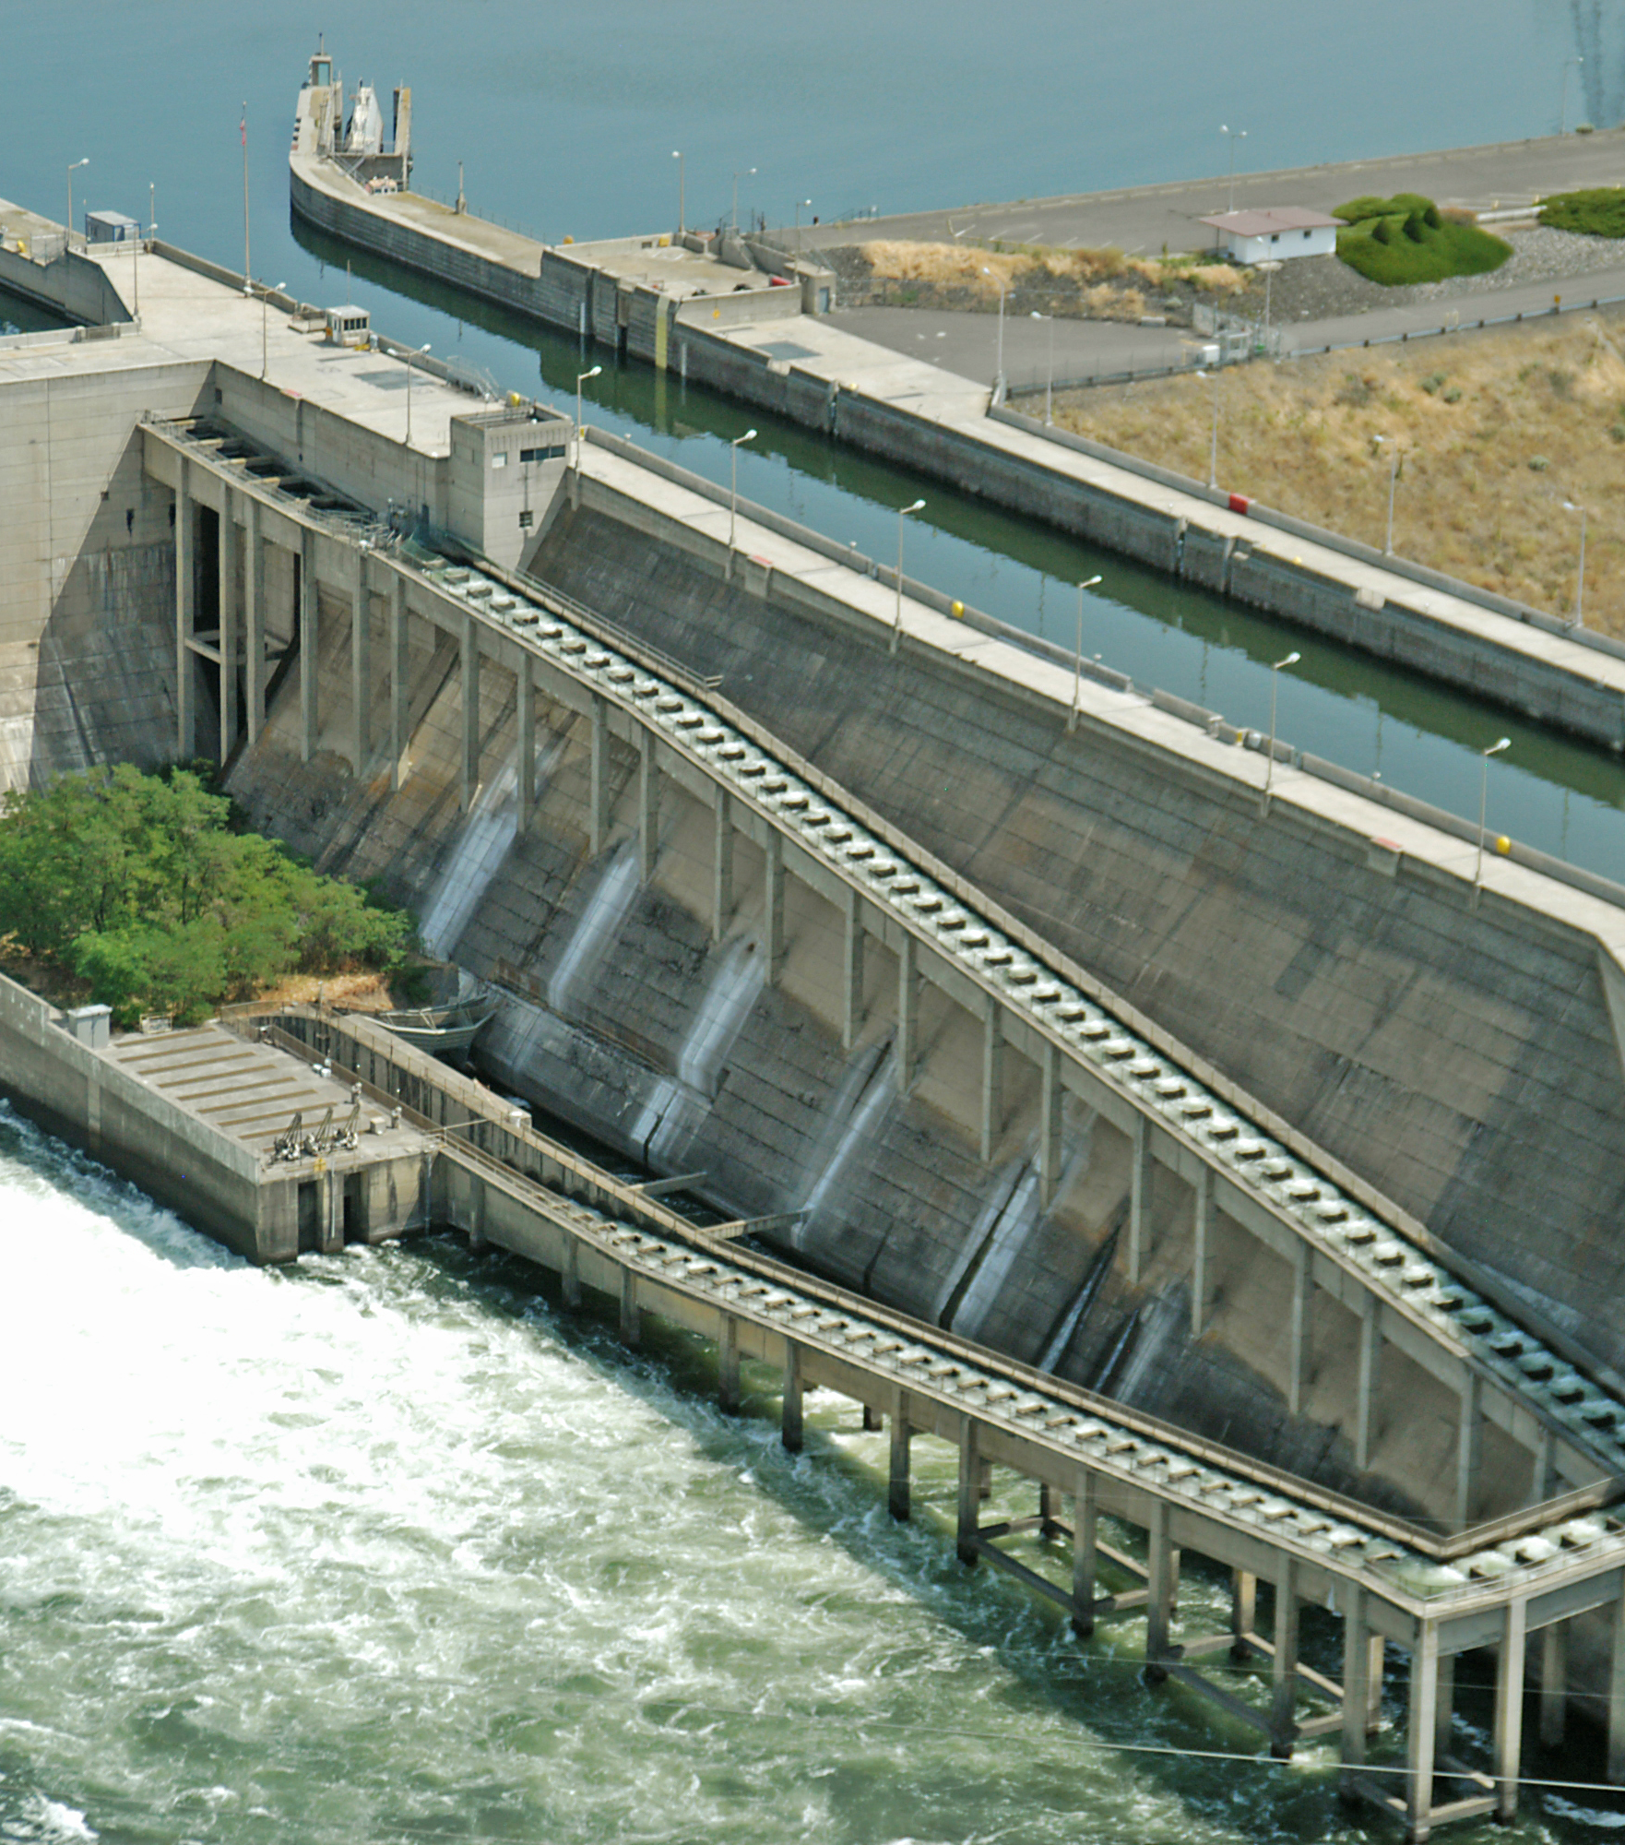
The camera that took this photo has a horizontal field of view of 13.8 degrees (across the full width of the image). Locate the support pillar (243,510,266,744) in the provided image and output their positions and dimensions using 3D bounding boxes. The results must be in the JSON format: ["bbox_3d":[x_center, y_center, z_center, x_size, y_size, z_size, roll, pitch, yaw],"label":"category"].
[{"bbox_3d":[-40.792,-21.770,491.789,0.840,18.069,1.070,-9,20,-30],"label":"support pillar"}]

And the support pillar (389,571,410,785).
[{"bbox_3d":[-29.049,-17.103,472.775,0.840,15.816,1.070,-9,20,-30],"label":"support pillar"}]

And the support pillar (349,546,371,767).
[{"bbox_3d":[-32.061,-18.622,477.560,0.840,16.377,1.070,-9,20,-30],"label":"support pillar"}]

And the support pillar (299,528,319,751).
[{"bbox_3d":[-36.338,-20.056,484.561,0.840,16.935,1.070,-9,20,-30],"label":"support pillar"}]

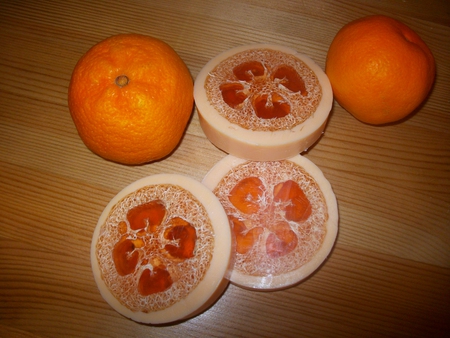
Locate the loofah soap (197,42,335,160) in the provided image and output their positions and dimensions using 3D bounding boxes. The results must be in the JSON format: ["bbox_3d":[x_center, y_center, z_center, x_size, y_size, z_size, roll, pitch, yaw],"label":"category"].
[{"bbox_3d":[0.025,-0.046,0.288,0.087,0.015,0.087,0,56,1],"label":"loofah soap"}]

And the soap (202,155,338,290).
[{"bbox_3d":[0.024,0.029,0.270,0.087,0.015,0.087,-1,68,4],"label":"soap"}]

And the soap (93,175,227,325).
[{"bbox_3d":[-0.036,0.046,0.260,0.087,0.015,0.087,-4,73,14],"label":"soap"}]

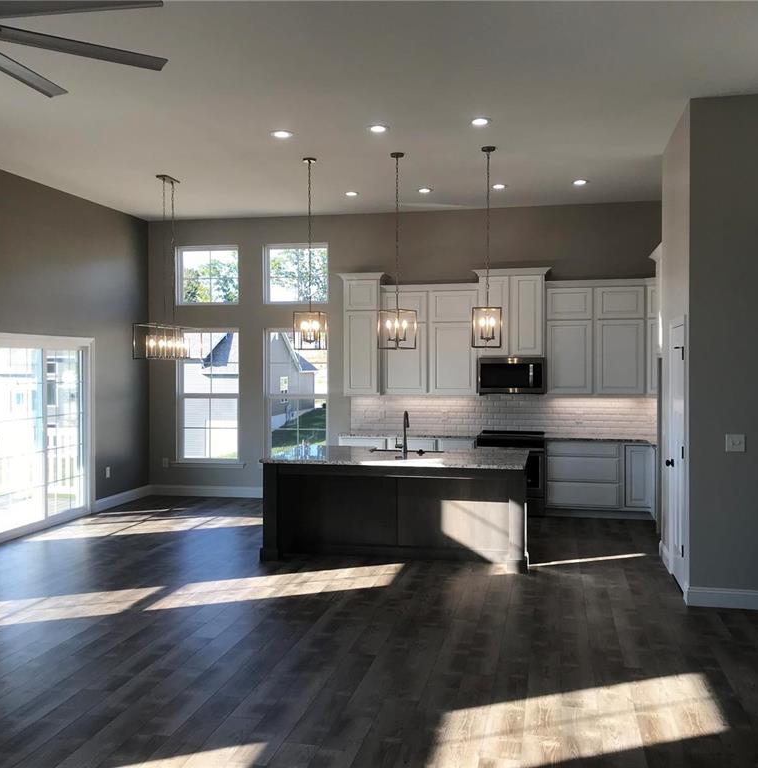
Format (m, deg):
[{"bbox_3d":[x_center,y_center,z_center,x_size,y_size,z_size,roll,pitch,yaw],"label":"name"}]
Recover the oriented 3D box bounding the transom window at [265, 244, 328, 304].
[{"bbox_3d":[-1.056,-1.406,10.695,0.861,0.792,0.119,0,1,12],"label":"transom window"}]

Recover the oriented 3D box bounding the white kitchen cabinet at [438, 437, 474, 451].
[{"bbox_3d":[0.953,1.070,9.947,0.455,0.875,0.614,0,1,12],"label":"white kitchen cabinet"}]

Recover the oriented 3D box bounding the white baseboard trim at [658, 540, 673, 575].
[{"bbox_3d":[2.490,1.506,7.209,0.016,0.135,0.600,0,1,12],"label":"white baseboard trim"}]

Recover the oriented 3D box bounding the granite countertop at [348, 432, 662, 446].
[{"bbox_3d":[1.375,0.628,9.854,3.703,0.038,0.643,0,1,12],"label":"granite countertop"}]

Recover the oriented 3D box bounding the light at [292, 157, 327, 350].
[{"bbox_3d":[-0.636,-1.201,7.669,0.280,1.770,0.280,0,1,12],"label":"light"}]

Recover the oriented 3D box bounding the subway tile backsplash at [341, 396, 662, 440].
[{"bbox_3d":[1.490,0.377,10.125,3.812,0.470,0.015,0,1,12],"label":"subway tile backsplash"}]

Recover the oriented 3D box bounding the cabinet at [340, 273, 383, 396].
[{"bbox_3d":[-0.165,-0.608,10.338,0.540,1.500,0.370,0,1,12],"label":"cabinet"}]

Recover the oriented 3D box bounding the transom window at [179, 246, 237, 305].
[{"bbox_3d":[-2.259,-1.424,10.953,0.876,0.772,0.099,0,1,12],"label":"transom window"}]

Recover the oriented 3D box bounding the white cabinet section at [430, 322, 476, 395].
[{"bbox_3d":[0.929,-0.306,10.187,0.571,0.883,0.340,0,1,12],"label":"white cabinet section"}]

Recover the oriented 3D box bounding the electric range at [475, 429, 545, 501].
[{"bbox_3d":[1.568,1.047,9.780,0.757,0.926,0.663,0,1,12],"label":"electric range"}]

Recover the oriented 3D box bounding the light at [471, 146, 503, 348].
[{"bbox_3d":[0.963,-1.198,7.298,0.255,1.756,0.255,0,1,7],"label":"light"}]

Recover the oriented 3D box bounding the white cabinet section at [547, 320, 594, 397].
[{"bbox_3d":[2.278,-0.313,9.898,0.550,0.873,0.340,0,1,12],"label":"white cabinet section"}]

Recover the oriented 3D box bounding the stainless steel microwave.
[{"bbox_3d":[1.610,-0.102,9.908,0.765,0.431,0.411,0,1,12],"label":"stainless steel microwave"}]

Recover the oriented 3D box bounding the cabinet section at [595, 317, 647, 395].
[{"bbox_3d":[2.836,-0.319,9.778,0.559,0.873,0.340,0,1,12],"label":"cabinet section"}]

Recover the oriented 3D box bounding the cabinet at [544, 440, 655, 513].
[{"bbox_3d":[2.534,1.054,9.635,1.163,0.812,0.619,0,1,12],"label":"cabinet"}]

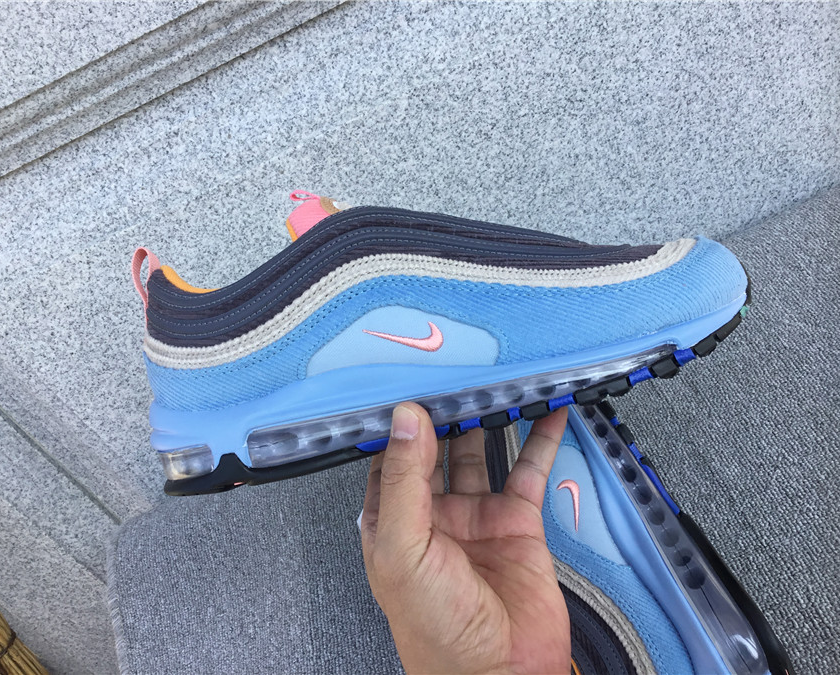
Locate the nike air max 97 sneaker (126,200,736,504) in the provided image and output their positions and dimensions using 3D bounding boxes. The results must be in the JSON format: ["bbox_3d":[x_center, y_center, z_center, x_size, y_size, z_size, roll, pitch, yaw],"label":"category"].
[{"bbox_3d":[0.018,-0.022,0.381,0.298,0.108,0.121,-12,93,-7],"label":"nike air max 97 sneaker"}]

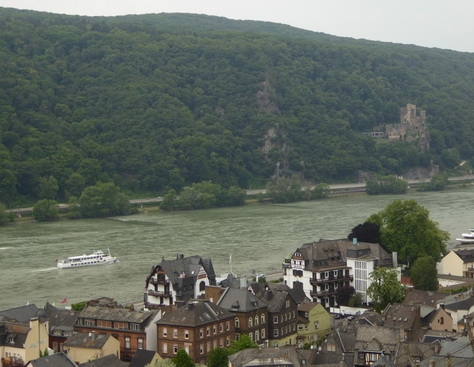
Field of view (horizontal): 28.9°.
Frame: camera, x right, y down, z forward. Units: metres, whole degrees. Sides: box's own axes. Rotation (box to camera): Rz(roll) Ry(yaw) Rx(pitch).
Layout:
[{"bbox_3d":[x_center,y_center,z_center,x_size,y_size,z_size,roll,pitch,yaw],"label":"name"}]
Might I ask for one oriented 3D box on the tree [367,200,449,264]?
[{"bbox_3d":[58.490,18.330,315.000,27.920,25.010,26.000,0,2,0],"label":"tree"}]

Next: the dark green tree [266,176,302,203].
[{"bbox_3d":[45.950,6.400,885.000,34.160,25.310,26.000,0,2,0],"label":"dark green tree"}]

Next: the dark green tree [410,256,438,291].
[{"bbox_3d":[54.510,26.640,267.000,7.980,10.600,8.000,0,2,0],"label":"dark green tree"}]

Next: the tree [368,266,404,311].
[{"bbox_3d":[37.370,26.690,231.000,9.420,11.430,9.000,0,2,0],"label":"tree"}]

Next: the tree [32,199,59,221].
[{"bbox_3d":[-133.970,18.760,645.000,18.240,15.780,17.000,0,2,0],"label":"tree"}]

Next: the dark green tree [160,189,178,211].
[{"bbox_3d":[-54.860,13.630,753.000,14.740,18.260,14.000,0,2,0],"label":"dark green tree"}]

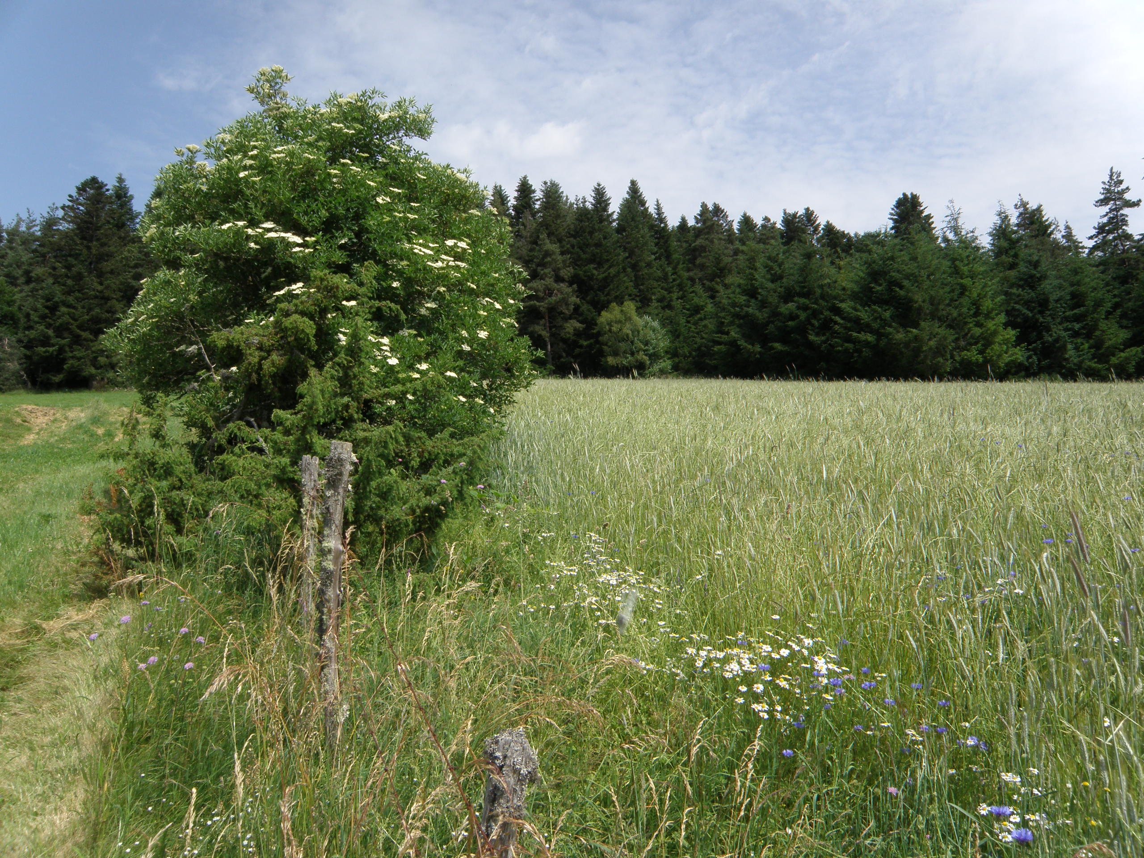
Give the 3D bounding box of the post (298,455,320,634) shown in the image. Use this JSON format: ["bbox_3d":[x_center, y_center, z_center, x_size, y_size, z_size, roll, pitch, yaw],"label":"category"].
[{"bbox_3d":[-1.455,0.690,4.750,0.095,1.120,0.095,0,3,-17],"label":"post"}]

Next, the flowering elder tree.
[{"bbox_3d":[-2.520,-1.170,8.600,4.200,4.800,4.000,0,3,0],"label":"flowering elder tree"}]

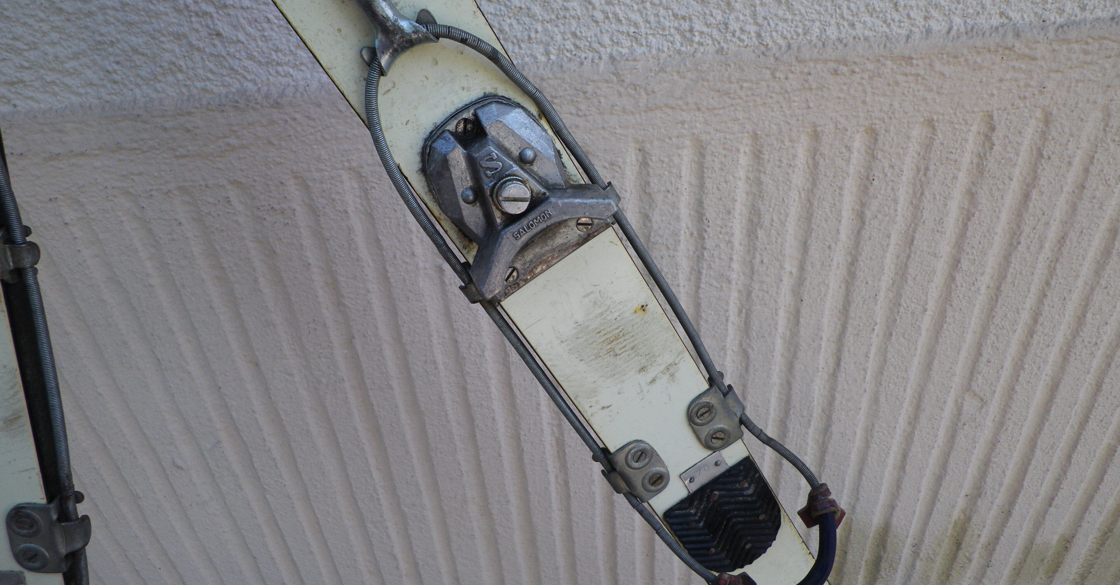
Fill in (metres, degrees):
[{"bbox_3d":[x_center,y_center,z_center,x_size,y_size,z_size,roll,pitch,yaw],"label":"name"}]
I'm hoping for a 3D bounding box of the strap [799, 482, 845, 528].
[{"bbox_3d":[0.187,0.151,0.649,0.037,0.043,0.028,-35,35,-1],"label":"strap"}]

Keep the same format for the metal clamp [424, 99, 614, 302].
[{"bbox_3d":[-0.023,-0.044,0.443,0.095,0.102,0.036,-35,35,-1],"label":"metal clamp"}]

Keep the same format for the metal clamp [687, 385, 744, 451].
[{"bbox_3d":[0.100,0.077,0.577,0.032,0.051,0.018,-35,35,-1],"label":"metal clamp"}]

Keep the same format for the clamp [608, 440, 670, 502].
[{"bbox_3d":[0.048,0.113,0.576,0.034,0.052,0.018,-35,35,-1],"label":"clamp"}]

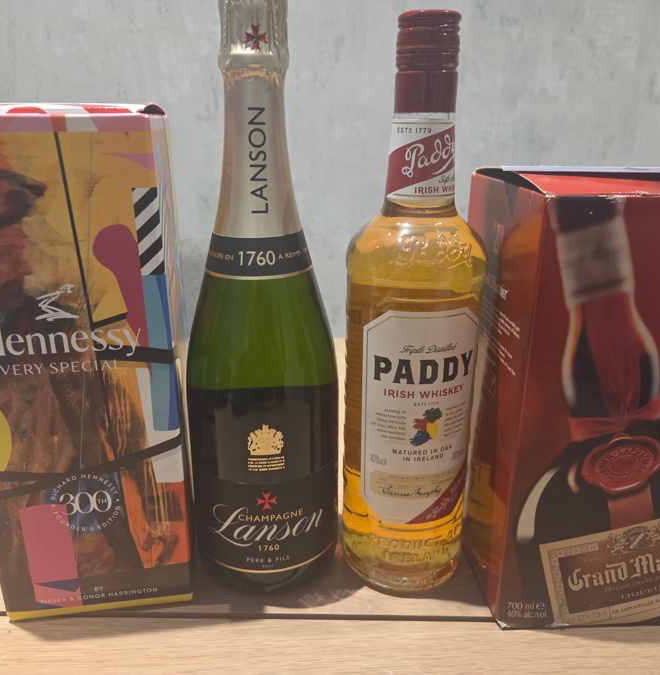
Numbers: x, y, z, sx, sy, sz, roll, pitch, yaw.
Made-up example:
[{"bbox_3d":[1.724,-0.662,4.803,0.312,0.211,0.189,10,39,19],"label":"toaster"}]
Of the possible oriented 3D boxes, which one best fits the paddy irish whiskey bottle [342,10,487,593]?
[{"bbox_3d":[0.047,-0.006,0.336,0.075,0.311,0.075,-1,19,-5],"label":"paddy irish whiskey bottle"}]

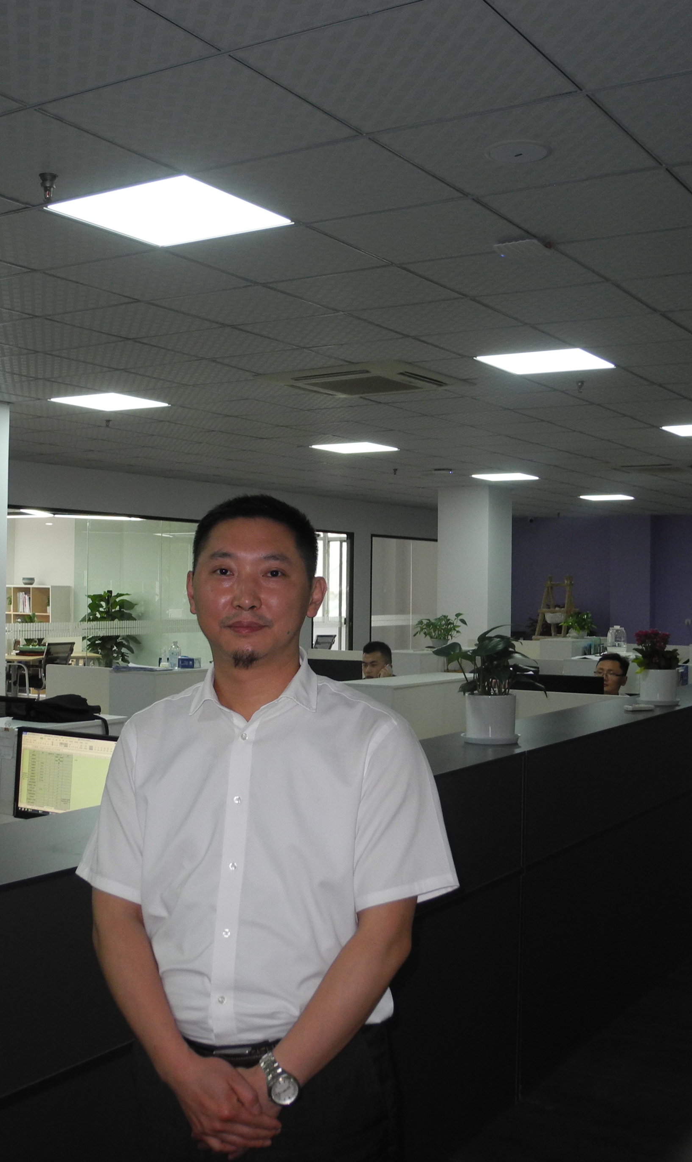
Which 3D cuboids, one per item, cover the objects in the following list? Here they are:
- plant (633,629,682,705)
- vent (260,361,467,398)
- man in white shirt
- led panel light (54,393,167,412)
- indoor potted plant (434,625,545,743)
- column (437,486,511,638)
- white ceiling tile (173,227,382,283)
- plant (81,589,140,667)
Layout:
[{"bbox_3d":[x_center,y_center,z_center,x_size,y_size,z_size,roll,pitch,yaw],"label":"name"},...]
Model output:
[{"bbox_3d":[1.368,0.379,5.500,0.212,0.337,0.200,1,0,0],"label":"plant"},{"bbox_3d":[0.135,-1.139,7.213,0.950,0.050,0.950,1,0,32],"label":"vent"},{"bbox_3d":[-0.110,0.728,1.716,0.510,1.690,0.330,1,0,7],"label":"man in white shirt"},{"bbox_3d":[-1.545,-1.168,8.238,0.600,0.020,0.600,1,0,32],"label":"led panel light"},{"bbox_3d":[0.466,0.340,4.120,0.370,0.390,0.340,1,0,0],"label":"indoor potted plant"},{"bbox_3d":[1.518,0.288,14.874,0.700,2.742,0.600,1,0,32],"label":"column"},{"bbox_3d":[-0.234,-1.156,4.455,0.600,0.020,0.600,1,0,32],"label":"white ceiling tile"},{"bbox_3d":[-2.590,0.849,13.697,0.620,1.500,0.600,1,0,0],"label":"plant"}]

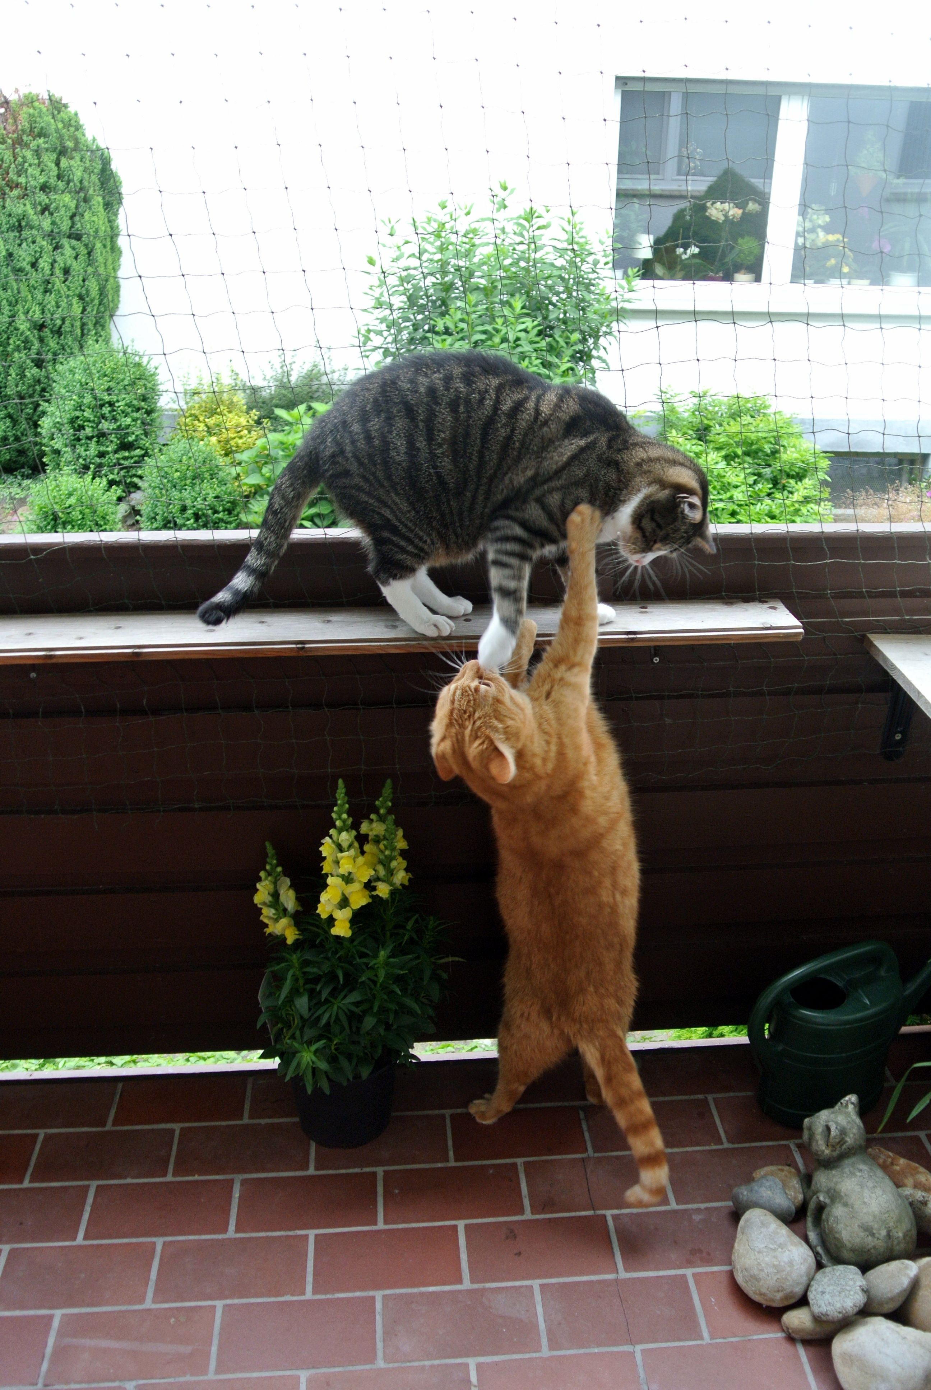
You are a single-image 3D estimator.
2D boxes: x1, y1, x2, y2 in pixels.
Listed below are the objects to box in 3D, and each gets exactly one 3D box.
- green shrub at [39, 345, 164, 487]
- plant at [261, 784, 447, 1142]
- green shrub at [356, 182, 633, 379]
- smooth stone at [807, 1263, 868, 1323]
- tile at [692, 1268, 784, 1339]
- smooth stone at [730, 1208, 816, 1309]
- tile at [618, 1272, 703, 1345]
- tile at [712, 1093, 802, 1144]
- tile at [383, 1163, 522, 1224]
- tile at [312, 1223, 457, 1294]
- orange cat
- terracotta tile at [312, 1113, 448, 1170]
[{"bbox_3d":[-2.185,-1.613,6.716,0.740,0.920,0.720,-2,26,-4],"label":"green shrub"},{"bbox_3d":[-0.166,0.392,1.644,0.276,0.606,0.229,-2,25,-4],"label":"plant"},{"bbox_3d":[0.207,-2.153,6.881,1.620,1.760,1.400,-2,26,-4],"label":"green shrub"},{"bbox_3d":[0.495,0.797,1.494,0.082,0.065,0.070,-2,25,-4],"label":"smooth stone"},{"bbox_3d":[0.430,0.840,1.546,0.210,0.012,0.098,-2,25,-4],"label":"tile"},{"bbox_3d":[0.489,0.883,1.765,0.130,0.105,0.165,-4,26,-9],"label":"smooth stone"},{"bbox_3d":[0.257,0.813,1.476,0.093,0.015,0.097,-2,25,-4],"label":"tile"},{"bbox_3d":[0.522,0.699,1.842,0.210,0.012,0.098,-2,25,-4],"label":"tile"},{"bbox_3d":[-0.019,0.764,1.711,0.210,0.012,0.098,-2,25,-4],"label":"tile"},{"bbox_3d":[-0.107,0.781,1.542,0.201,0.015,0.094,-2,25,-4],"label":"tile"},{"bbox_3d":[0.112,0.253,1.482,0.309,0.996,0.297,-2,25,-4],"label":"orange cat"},{"bbox_3d":[-0.132,0.722,1.801,0.210,0.012,0.098,-2,25,-4],"label":"terracotta tile"}]

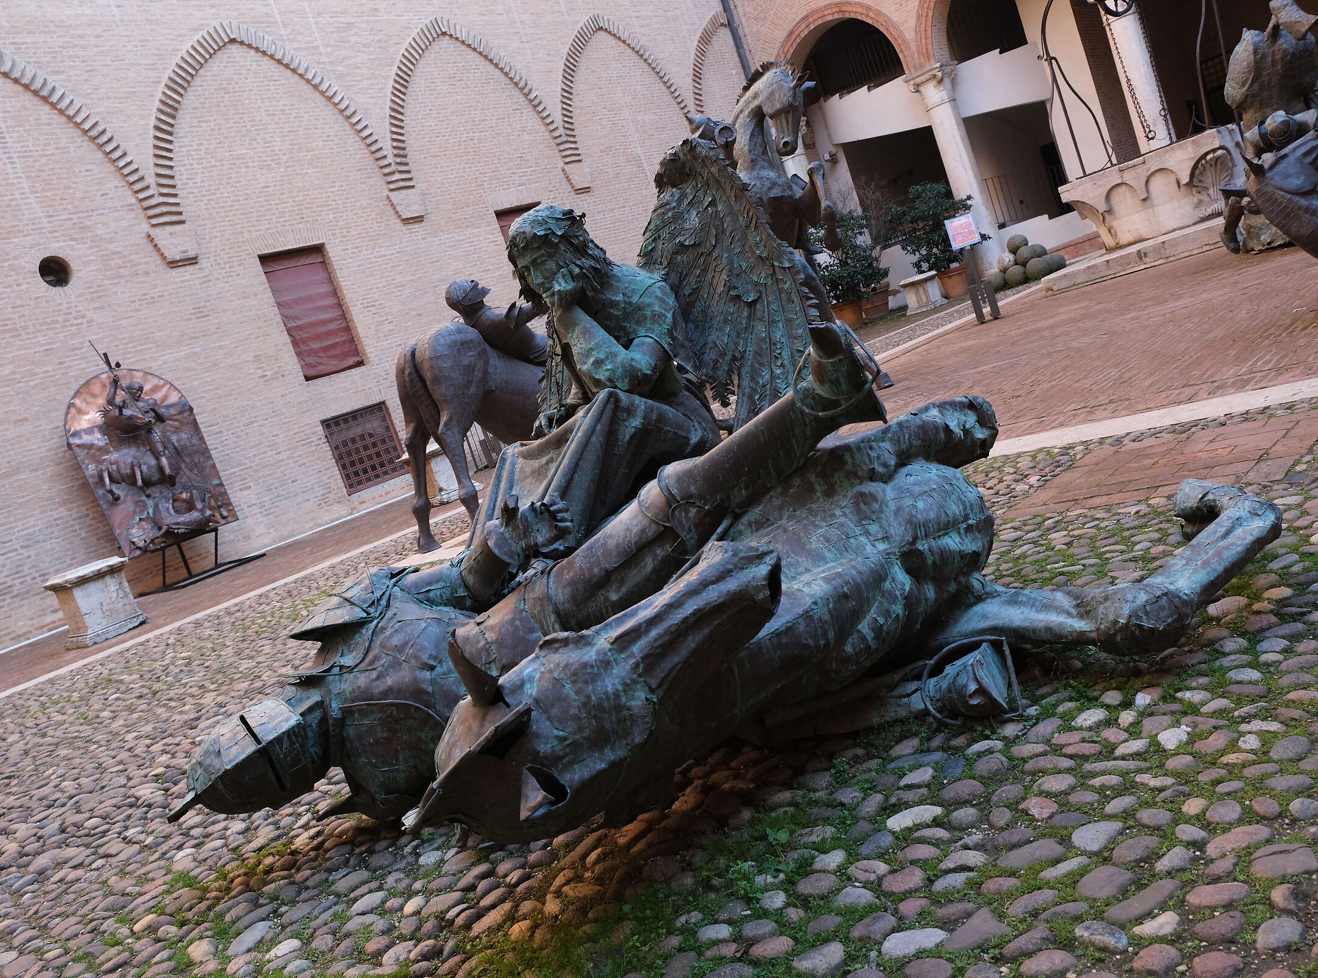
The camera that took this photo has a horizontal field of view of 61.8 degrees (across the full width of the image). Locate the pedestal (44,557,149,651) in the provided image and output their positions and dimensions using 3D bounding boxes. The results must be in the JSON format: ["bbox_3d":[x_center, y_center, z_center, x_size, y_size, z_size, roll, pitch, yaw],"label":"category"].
[{"bbox_3d":[-5.773,1.191,11.299,0.670,0.680,0.660,-11,10,46],"label":"pedestal"}]

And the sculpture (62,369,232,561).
[{"bbox_3d":[-7.053,-0.470,15.154,1.700,2.460,0.380,-25,3,-43],"label":"sculpture"}]

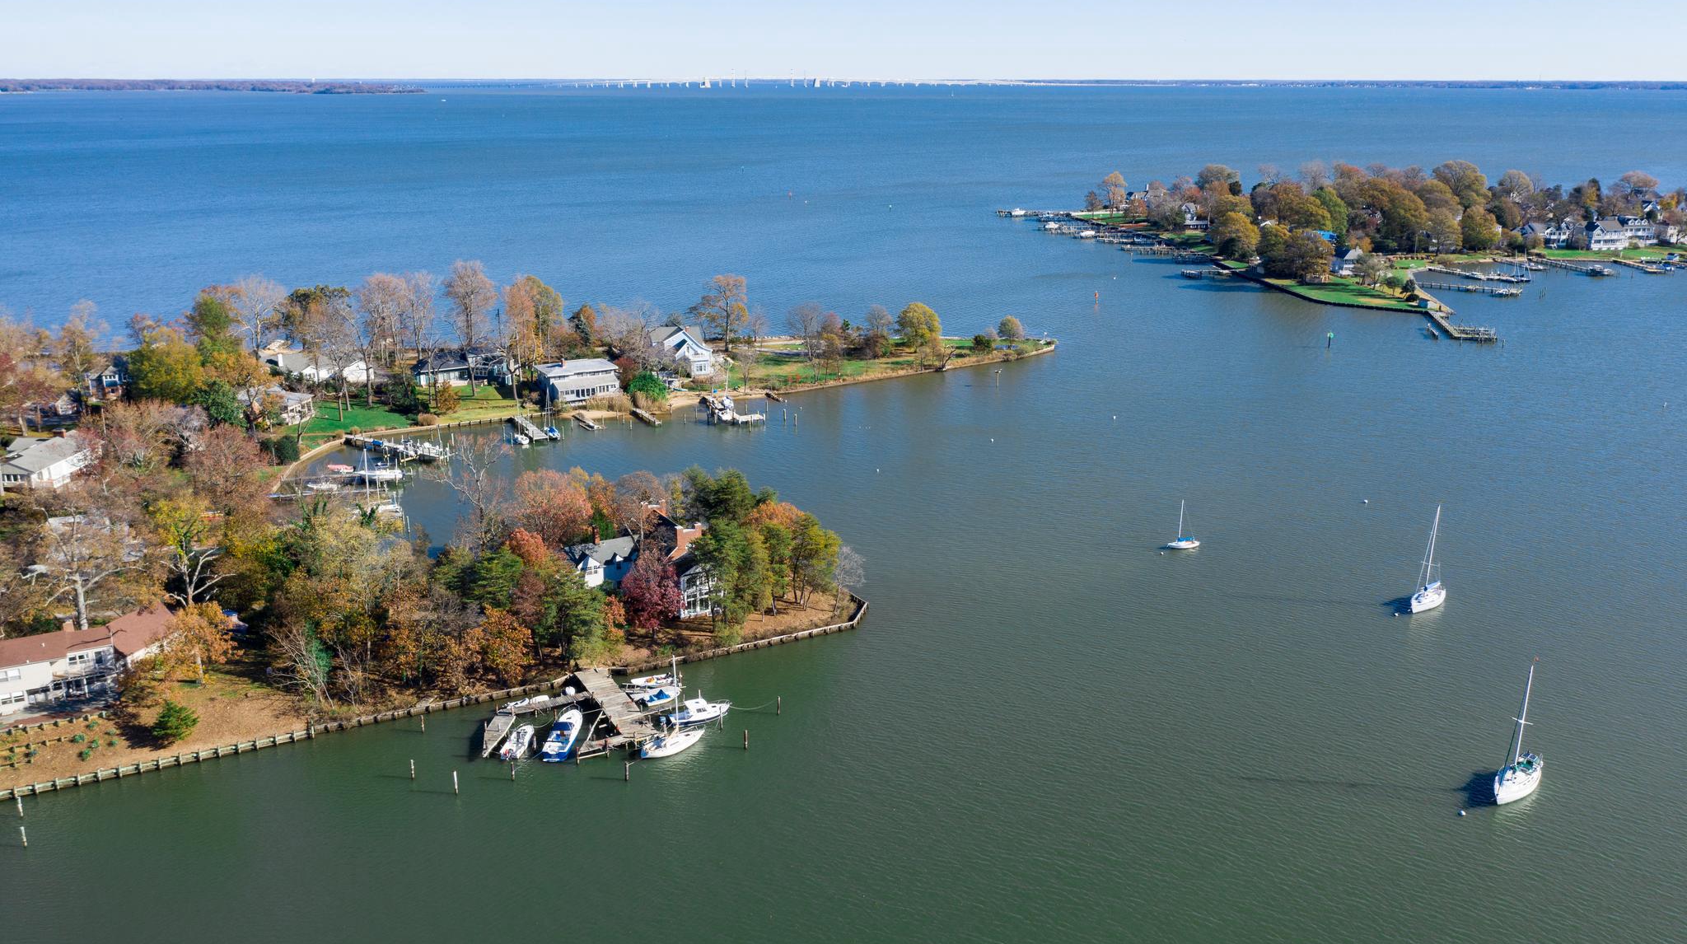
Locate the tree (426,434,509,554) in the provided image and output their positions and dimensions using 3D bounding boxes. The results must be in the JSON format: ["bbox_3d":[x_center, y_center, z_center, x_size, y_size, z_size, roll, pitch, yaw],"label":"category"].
[{"bbox_3d":[-50.610,4.680,178.990,11.000,20.000,10.500,0,17,0],"label":"tree"}]

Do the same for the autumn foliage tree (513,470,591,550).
[{"bbox_3d":[-39.522,6.061,177.954,10.706,13.216,10.706,0,17,0],"label":"autumn foliage tree"}]

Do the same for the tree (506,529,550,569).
[{"bbox_3d":[-39.550,11.453,164.601,5.945,9.004,5.945,0,17,0],"label":"tree"}]

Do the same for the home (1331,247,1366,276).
[{"bbox_3d":[172.990,-72.230,450.670,8.600,8.700,8.000,-3,17,-11],"label":"home"}]

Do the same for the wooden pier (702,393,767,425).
[{"bbox_3d":[-22.500,-13.001,271.304,7.500,2.200,20.000,-9,19,-27],"label":"wooden pier"}]

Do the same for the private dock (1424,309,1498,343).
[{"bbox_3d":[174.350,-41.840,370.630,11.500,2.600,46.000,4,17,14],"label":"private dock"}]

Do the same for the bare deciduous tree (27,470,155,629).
[{"bbox_3d":[-81.603,9.785,142.432,14.539,20.001,14.539,0,17,0],"label":"bare deciduous tree"}]

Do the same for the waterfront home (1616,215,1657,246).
[{"bbox_3d":[325.220,-99.160,539.810,13.000,10.300,8.500,-3,17,-11],"label":"waterfront home"}]

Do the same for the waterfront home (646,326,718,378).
[{"bbox_3d":[-37.300,-28.707,302.080,15.000,9.500,14.000,-4,17,-14],"label":"waterfront home"}]

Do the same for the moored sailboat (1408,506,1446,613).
[{"bbox_3d":[79.730,11.360,176.930,8.800,14.300,2.900,-12,21,-35],"label":"moored sailboat"}]

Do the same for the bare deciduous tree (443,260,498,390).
[{"bbox_3d":[-84.680,-34.710,297.780,12.050,26.580,11.800,-5,17,-15],"label":"bare deciduous tree"}]

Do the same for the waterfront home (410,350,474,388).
[{"bbox_3d":[-90.260,-23.890,295.450,13.000,6.800,10.500,-6,18,-20],"label":"waterfront home"}]

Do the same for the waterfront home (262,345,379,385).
[{"bbox_3d":[-116.470,-24.520,292.930,24.500,5.800,12.000,-5,17,-16],"label":"waterfront home"}]

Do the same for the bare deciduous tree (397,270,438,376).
[{"bbox_3d":[-98.670,-35.180,304.020,9.290,23.450,9.100,-5,18,-17],"label":"bare deciduous tree"}]

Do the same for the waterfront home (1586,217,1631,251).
[{"bbox_3d":[302.420,-93.690,519.980,14.000,11.200,9.000,0,17,-2],"label":"waterfront home"}]

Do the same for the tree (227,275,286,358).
[{"bbox_3d":[-136.120,-34.740,304.090,13.180,21.920,12.910,-7,18,-23],"label":"tree"}]

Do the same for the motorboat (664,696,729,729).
[{"bbox_3d":[-15.930,26.280,144.230,7.300,2.400,2.400,-8,18,-24],"label":"motorboat"}]

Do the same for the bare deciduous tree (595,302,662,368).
[{"bbox_3d":[-49.260,-31.400,303.890,15.000,15.800,14.000,0,17,0],"label":"bare deciduous tree"}]

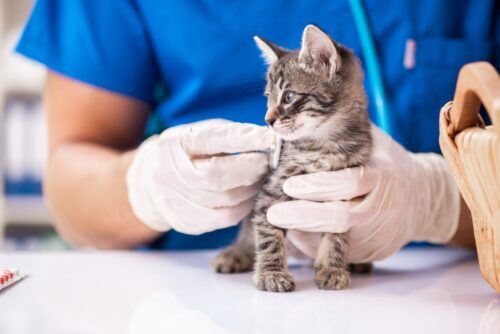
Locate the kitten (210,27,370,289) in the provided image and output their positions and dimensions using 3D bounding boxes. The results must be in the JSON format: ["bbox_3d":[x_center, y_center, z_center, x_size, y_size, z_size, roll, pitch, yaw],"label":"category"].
[{"bbox_3d":[0.035,-0.011,1.085,0.115,0.187,0.160,1,5,9],"label":"kitten"}]

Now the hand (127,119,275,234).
[{"bbox_3d":[-0.036,0.008,1.075,0.120,0.087,0.085,2,6,25],"label":"hand"}]

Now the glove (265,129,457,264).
[{"bbox_3d":[0.084,0.020,1.085,0.155,0.100,0.095,-3,6,-28],"label":"glove"}]

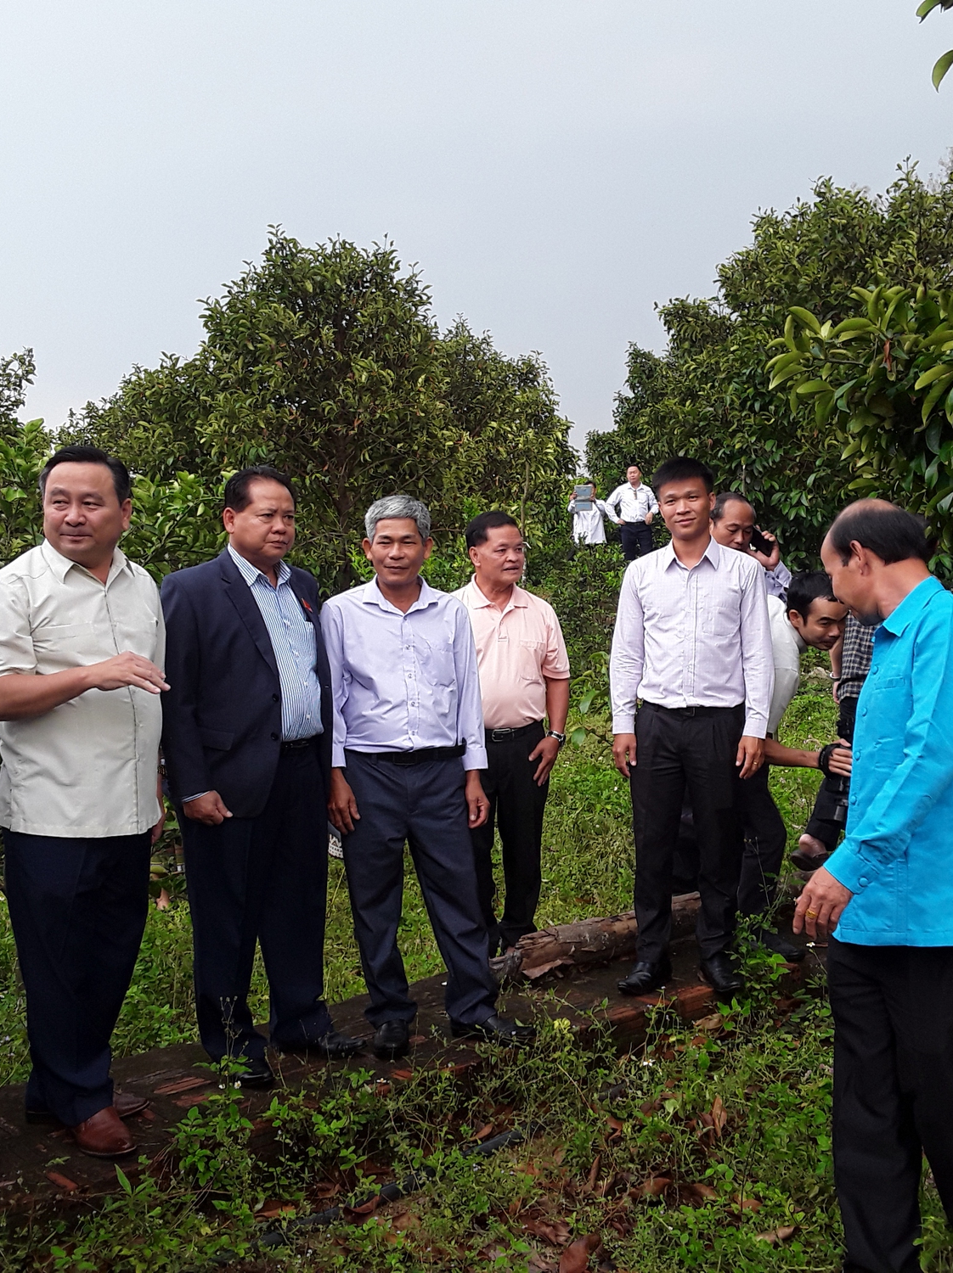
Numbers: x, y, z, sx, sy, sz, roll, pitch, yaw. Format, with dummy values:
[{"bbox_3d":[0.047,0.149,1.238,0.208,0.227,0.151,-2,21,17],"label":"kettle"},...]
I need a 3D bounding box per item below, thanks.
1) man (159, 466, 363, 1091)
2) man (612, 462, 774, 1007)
[{"bbox_3d":[-0.615,0.370,3.710,0.400,1.687,0.520,0,0,36],"label":"man"},{"bbox_3d":[0.692,0.279,4.280,0.520,1.710,0.320,0,0,7],"label":"man"}]

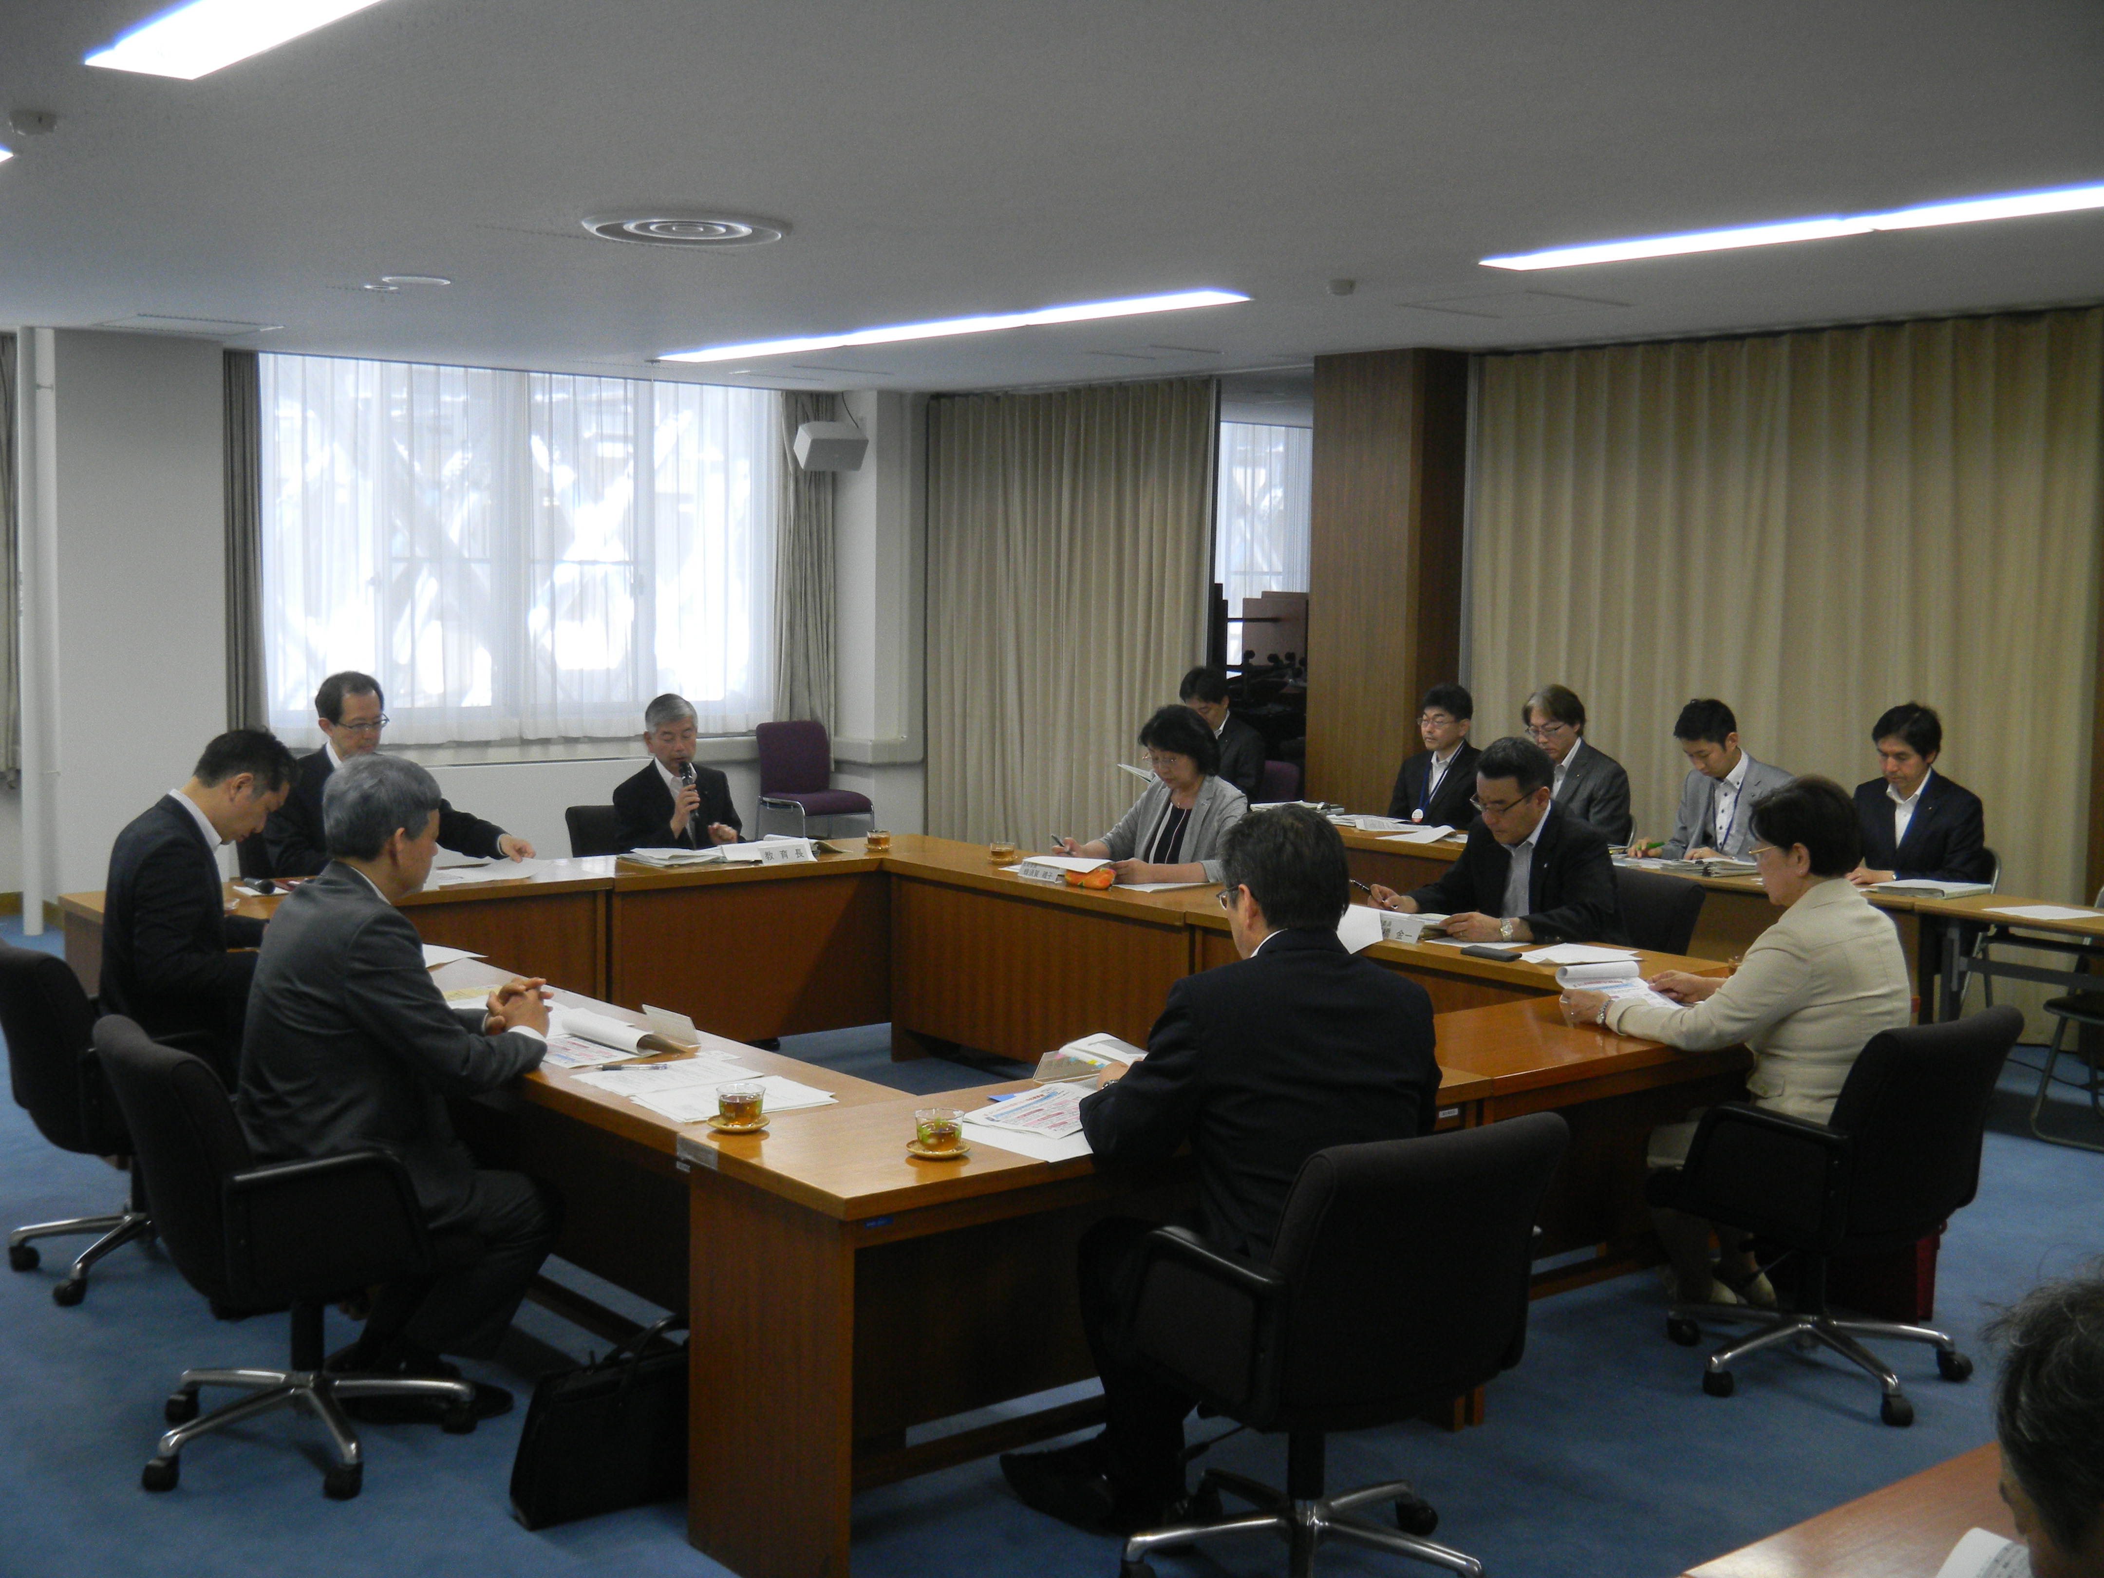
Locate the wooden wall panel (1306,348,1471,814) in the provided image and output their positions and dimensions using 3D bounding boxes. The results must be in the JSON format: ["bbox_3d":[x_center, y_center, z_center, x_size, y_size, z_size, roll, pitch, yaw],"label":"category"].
[{"bbox_3d":[1.624,-0.663,10.977,0.500,2.761,0.660,-3,7,-40],"label":"wooden wall panel"}]

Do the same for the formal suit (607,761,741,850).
[{"bbox_3d":[-1.323,0.177,8.285,0.540,0.580,0.440,-3,7,-38],"label":"formal suit"}]

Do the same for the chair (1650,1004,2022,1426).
[{"bbox_3d":[1.661,0.860,4.948,0.600,0.830,0.640,-2,6,-34],"label":"chair"}]

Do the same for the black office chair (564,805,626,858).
[{"bbox_3d":[-1.425,0.486,8.350,0.600,0.830,0.620,-3,7,-40],"label":"black office chair"}]

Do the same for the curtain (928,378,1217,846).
[{"bbox_3d":[0.096,-0.870,13.066,0.180,2.730,2.500,-3,7,-40],"label":"curtain"}]

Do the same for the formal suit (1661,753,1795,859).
[{"bbox_3d":[2.550,0.193,8.639,0.450,0.600,0.520,-3,7,-40],"label":"formal suit"}]

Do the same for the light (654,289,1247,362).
[{"bbox_3d":[-0.621,-2.033,10.296,0.280,0.080,4.100,-3,7,-40],"label":"light"}]

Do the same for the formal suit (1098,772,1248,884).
[{"bbox_3d":[0.439,0.235,7.830,0.520,0.600,0.460,6,7,41],"label":"formal suit"}]

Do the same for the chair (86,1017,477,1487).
[{"bbox_3d":[-1.449,0.849,4.389,0.640,0.830,0.600,-4,7,-42],"label":"chair"}]

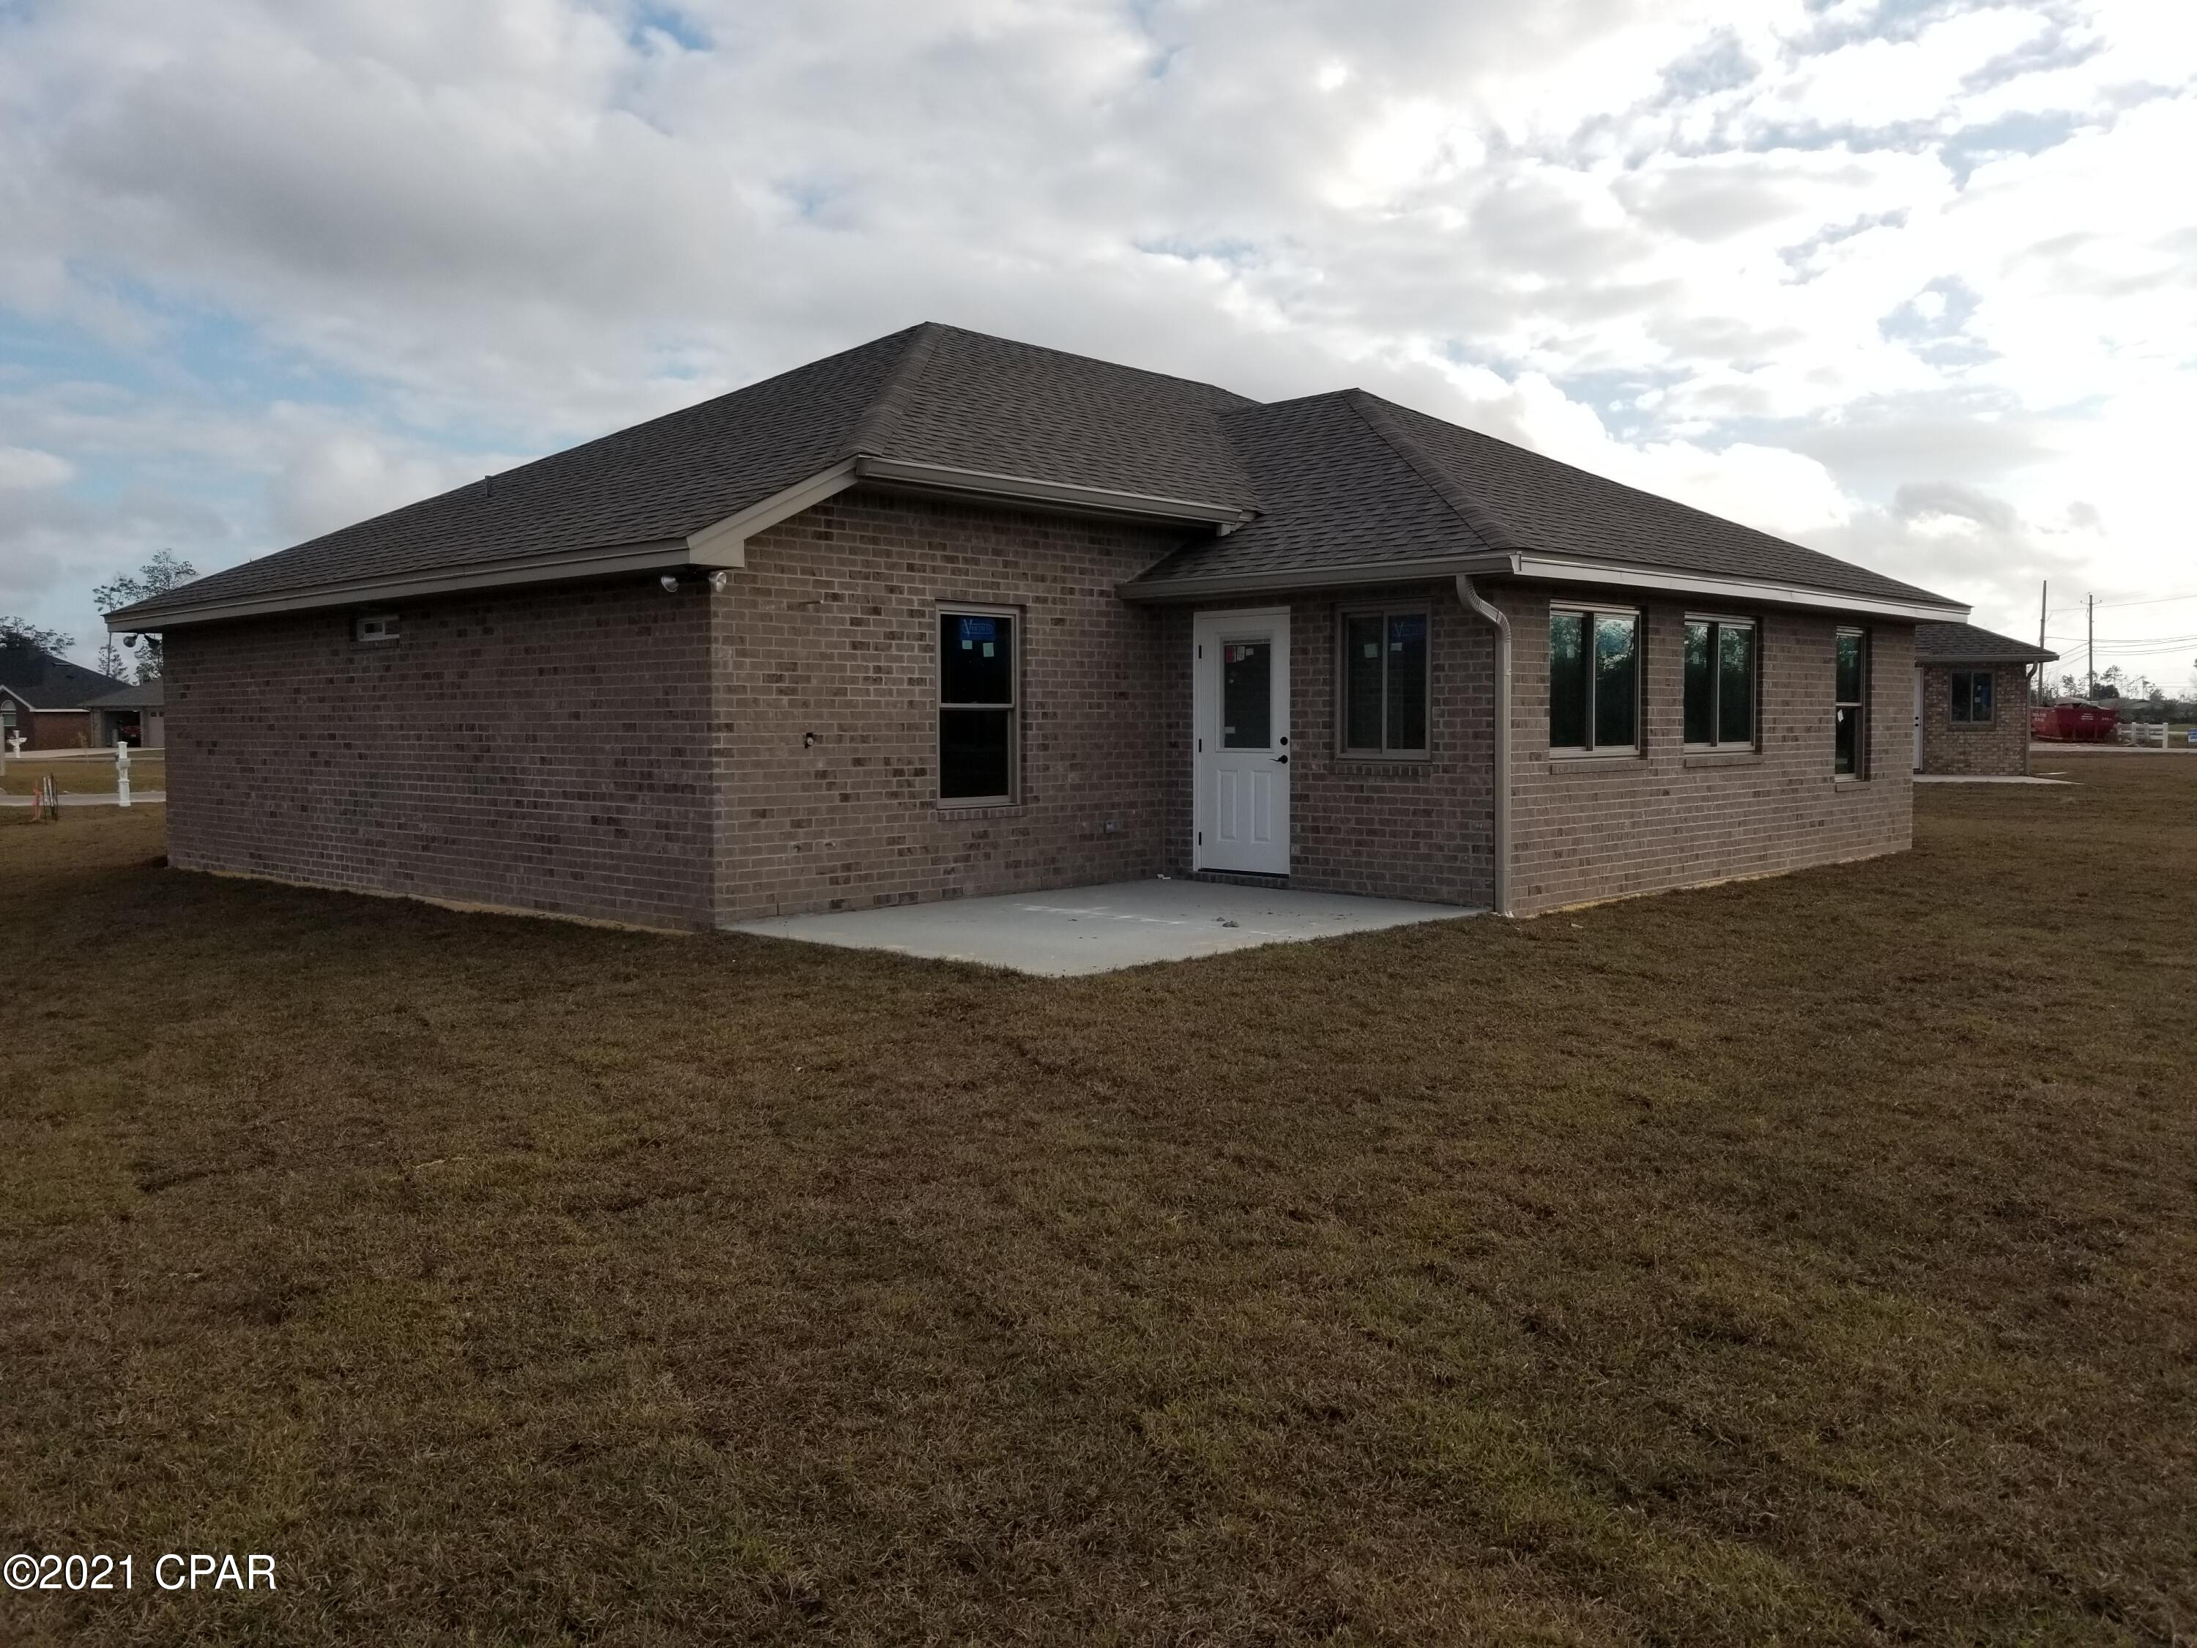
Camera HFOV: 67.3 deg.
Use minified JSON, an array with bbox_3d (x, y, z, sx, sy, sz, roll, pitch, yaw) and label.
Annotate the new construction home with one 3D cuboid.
[{"bbox_3d":[0.171,-2.549,18.513,14.610,5.700,16.290,4,6,44],"label":"new construction home"}]

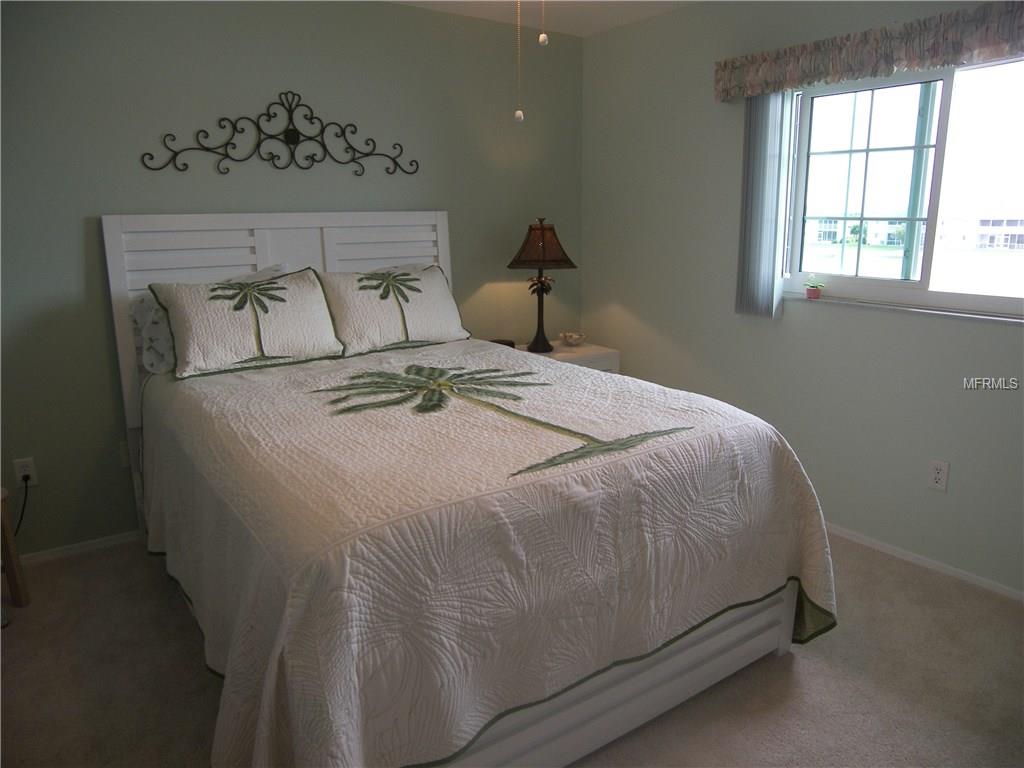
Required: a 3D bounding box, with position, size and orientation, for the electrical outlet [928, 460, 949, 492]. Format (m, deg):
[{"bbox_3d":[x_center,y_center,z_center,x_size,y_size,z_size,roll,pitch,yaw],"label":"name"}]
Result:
[{"bbox_3d":[1.686,0.364,2.806,0.012,0.117,0.073,-10,16,-34],"label":"electrical outlet"}]

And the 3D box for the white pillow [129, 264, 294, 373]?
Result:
[{"bbox_3d":[-1.251,-0.286,3.062,0.660,0.440,0.180,-10,-6,-34],"label":"white pillow"}]

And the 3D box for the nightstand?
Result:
[{"bbox_3d":[0.229,0.128,4.151,0.610,0.660,0.460,-10,16,-34],"label":"nightstand"}]

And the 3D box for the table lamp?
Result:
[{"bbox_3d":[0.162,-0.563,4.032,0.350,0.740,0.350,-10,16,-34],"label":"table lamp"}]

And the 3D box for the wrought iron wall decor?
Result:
[{"bbox_3d":[-1.014,-1.157,3.280,1.292,0.364,0.030,-10,16,-34],"label":"wrought iron wall decor"}]

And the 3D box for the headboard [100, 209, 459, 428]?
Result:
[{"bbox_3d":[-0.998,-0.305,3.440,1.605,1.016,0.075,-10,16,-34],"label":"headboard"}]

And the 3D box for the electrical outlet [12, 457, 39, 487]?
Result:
[{"bbox_3d":[-2.009,0.370,2.937,0.073,0.118,0.012,-10,16,-34],"label":"electrical outlet"}]

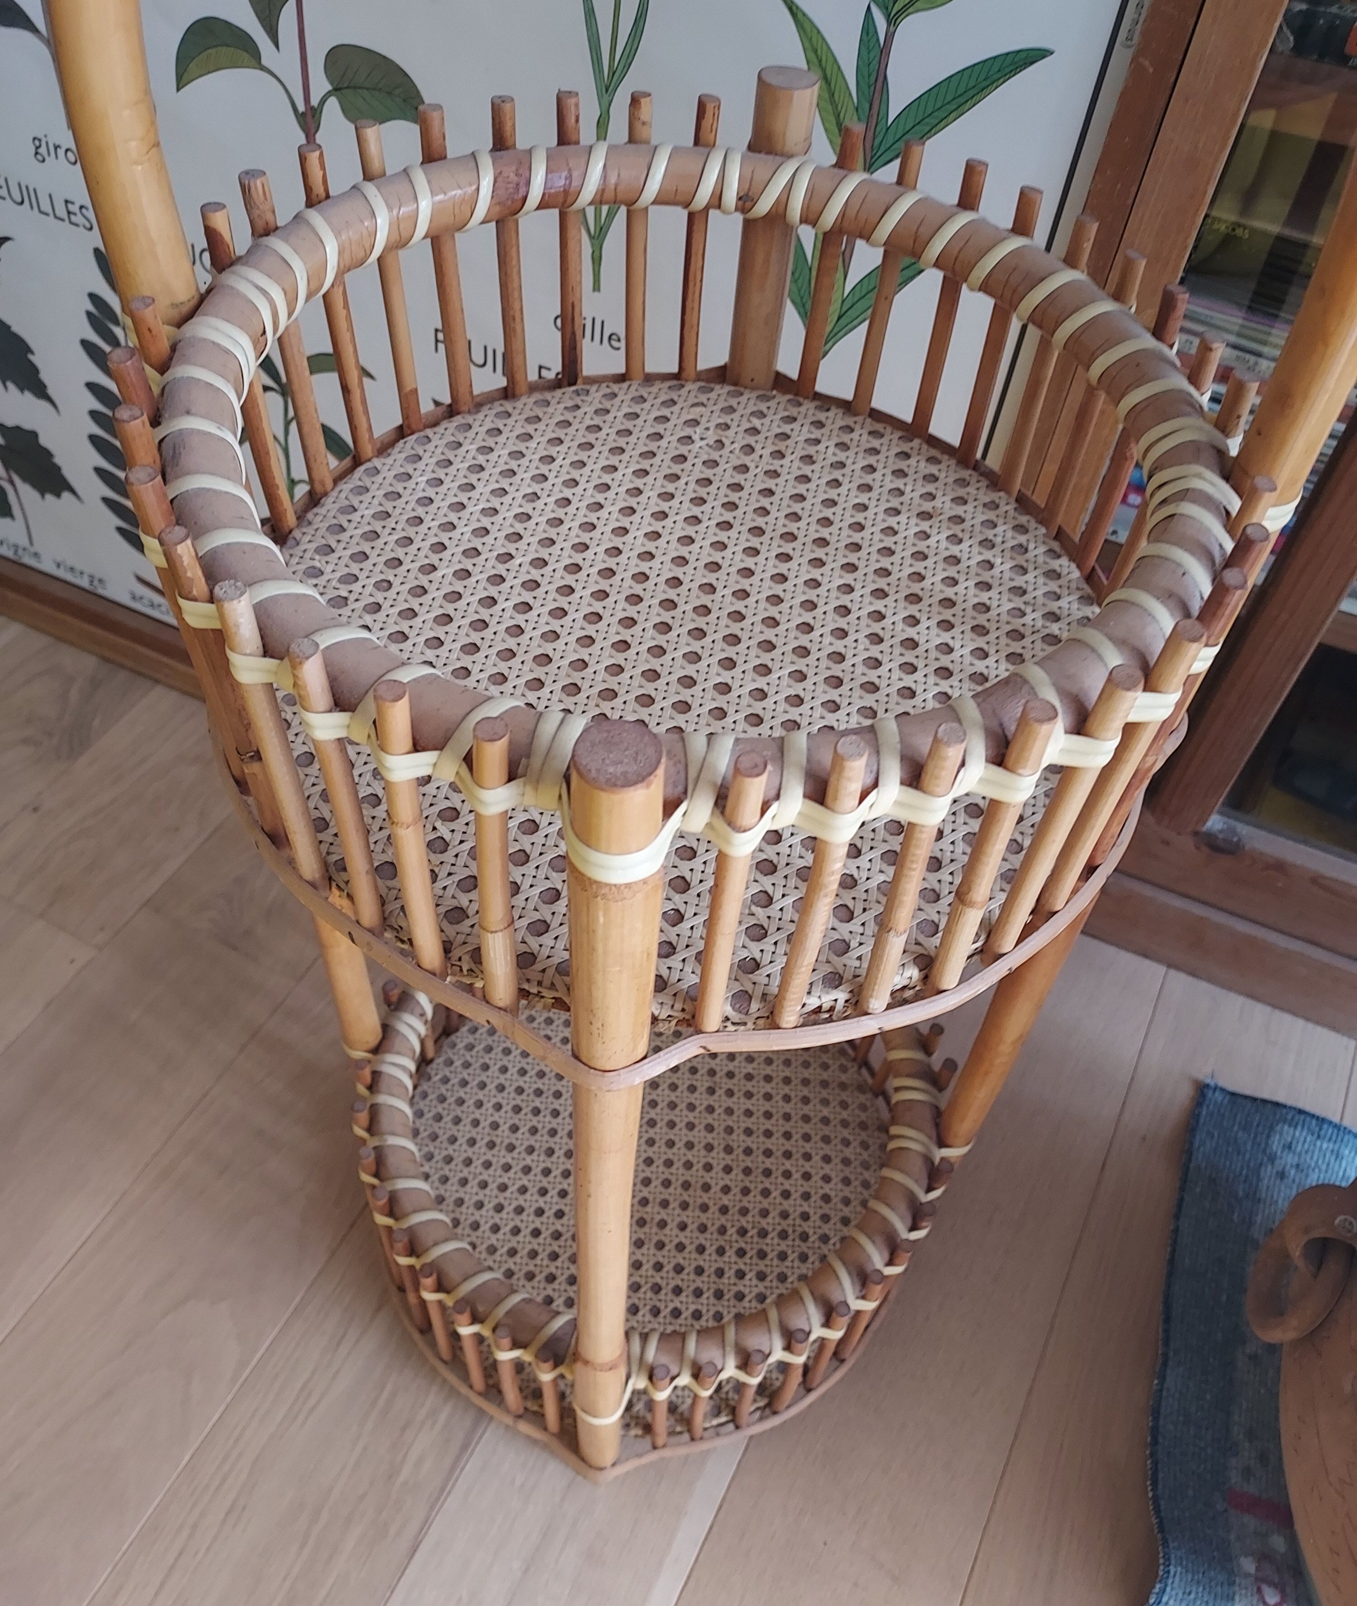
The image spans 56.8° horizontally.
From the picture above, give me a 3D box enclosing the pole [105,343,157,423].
[{"bbox_3d":[-0.158,-0.086,0.397,0.009,0.121,0.009,-4,51,-7],"label":"pole"}]

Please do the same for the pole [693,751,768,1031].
[{"bbox_3d":[0.013,0.030,0.332,0.008,0.126,0.008,9,52,3],"label":"pole"}]

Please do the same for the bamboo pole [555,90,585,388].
[{"bbox_3d":[-0.044,-0.227,0.520,0.009,0.121,0.009,-11,51,-13],"label":"bamboo pole"}]

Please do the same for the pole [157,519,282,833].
[{"bbox_3d":[-0.125,-0.028,0.351,0.008,0.121,0.008,-29,59,-24],"label":"pole"}]

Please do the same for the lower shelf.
[{"bbox_3d":[-0.017,0.194,0.768,0.344,0.136,0.344,8,51,3],"label":"lower shelf"}]

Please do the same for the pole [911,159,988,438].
[{"bbox_3d":[0.112,-0.203,0.522,0.008,0.123,0.008,12,53,7],"label":"pole"}]

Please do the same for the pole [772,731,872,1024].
[{"bbox_3d":[0.036,0.028,0.335,0.008,0.127,0.008,13,52,7],"label":"pole"}]

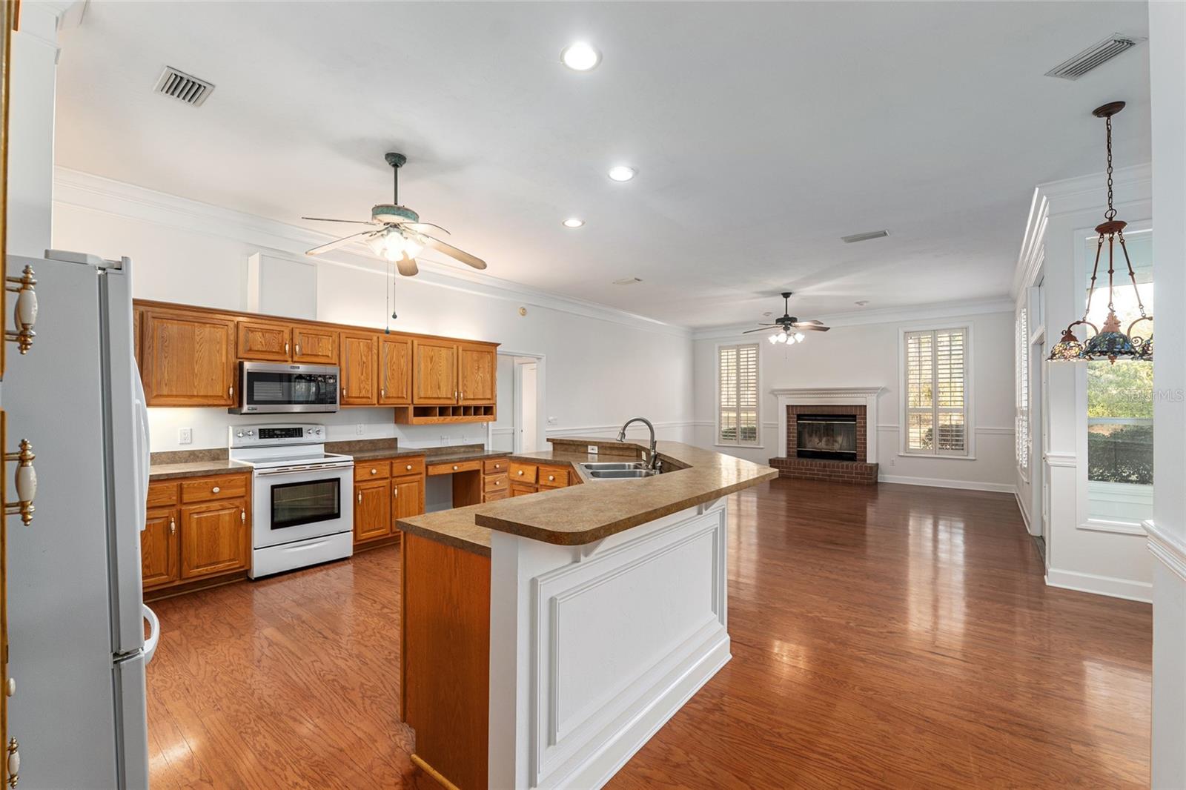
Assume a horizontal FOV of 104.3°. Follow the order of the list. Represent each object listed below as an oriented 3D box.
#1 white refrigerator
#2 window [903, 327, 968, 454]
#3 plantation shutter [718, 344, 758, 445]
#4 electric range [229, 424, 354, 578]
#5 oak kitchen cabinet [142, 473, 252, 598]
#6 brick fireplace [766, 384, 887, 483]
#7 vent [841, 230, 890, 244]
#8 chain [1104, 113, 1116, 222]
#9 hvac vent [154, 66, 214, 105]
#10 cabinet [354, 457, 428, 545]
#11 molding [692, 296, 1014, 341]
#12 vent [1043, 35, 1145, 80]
[{"bbox_3d":[-1.742,0.558,1.176,0.897,1.769,0.797,-1,-1,40],"label":"white refrigerator"},{"bbox_3d":[5.826,-0.083,7.858,0.897,2.162,0.100,0,-1,36],"label":"window"},{"bbox_3d":[3.101,0.003,9.820,0.867,2.103,0.050,0,-1,36],"label":"plantation shutter"},{"bbox_3d":[-2.684,0.884,4.141,0.658,1.196,0.754,-1,-1,40],"label":"electric range"},{"bbox_3d":[-3.180,1.026,3.604,0.605,0.807,0.683,-1,-1,40],"label":"oak kitchen cabinet"},{"bbox_3d":[4.334,0.719,8.661,1.873,1.714,0.458,0,-1,36],"label":"brick fireplace"},{"bbox_3d":[2.694,-1.560,4.564,0.354,0.030,0.196,-1,-1,40],"label":"vent"},{"bbox_3d":[2.871,-1.266,2.561,0.050,0.578,0.050,-1,-1,40],"label":"chain"},{"bbox_3d":[-2.152,-1.609,2.429,0.294,0.030,0.186,-1,-1,40],"label":"hvac vent"},{"bbox_3d":[-2.214,1.042,4.741,0.605,0.797,0.698,-1,-1,40],"label":"cabinet"},{"bbox_3d":[4.439,-1.393,8.795,5.341,0.249,0.140,0,-1,36],"label":"molding"},{"bbox_3d":[2.385,-1.597,2.195,0.189,0.030,0.279,0,-1,-10],"label":"vent"}]

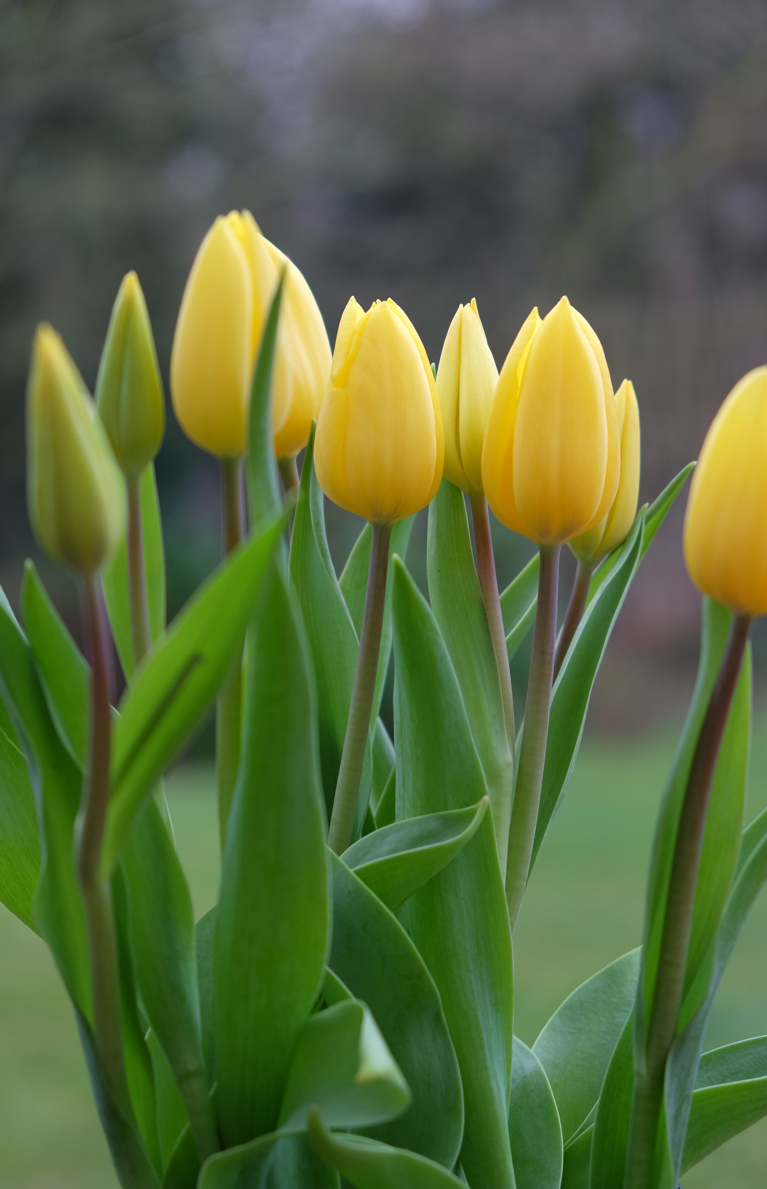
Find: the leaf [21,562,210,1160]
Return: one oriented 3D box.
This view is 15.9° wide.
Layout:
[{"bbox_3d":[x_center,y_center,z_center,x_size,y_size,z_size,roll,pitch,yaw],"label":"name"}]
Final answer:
[{"bbox_3d":[-0.062,0.062,0.645,0.020,0.145,0.025,-17,1,0],"label":"leaf"}]

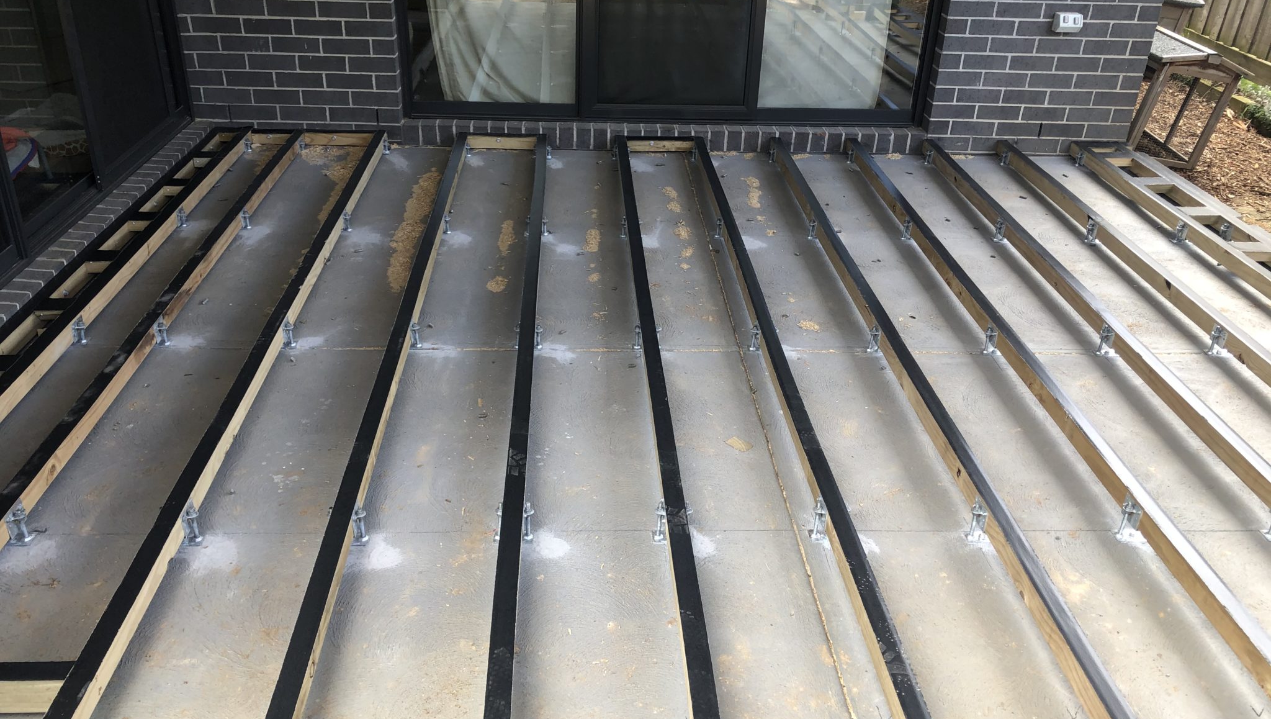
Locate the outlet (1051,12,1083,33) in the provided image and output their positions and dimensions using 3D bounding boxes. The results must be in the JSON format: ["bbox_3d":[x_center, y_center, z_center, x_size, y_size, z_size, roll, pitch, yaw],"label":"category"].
[{"bbox_3d":[2.141,-1.661,5.082,0.115,0.087,0.082,0,29,-3],"label":"outlet"}]

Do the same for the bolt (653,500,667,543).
[{"bbox_3d":[0.059,0.398,2.520,0.030,0.110,0.031,0,29,-3],"label":"bolt"}]

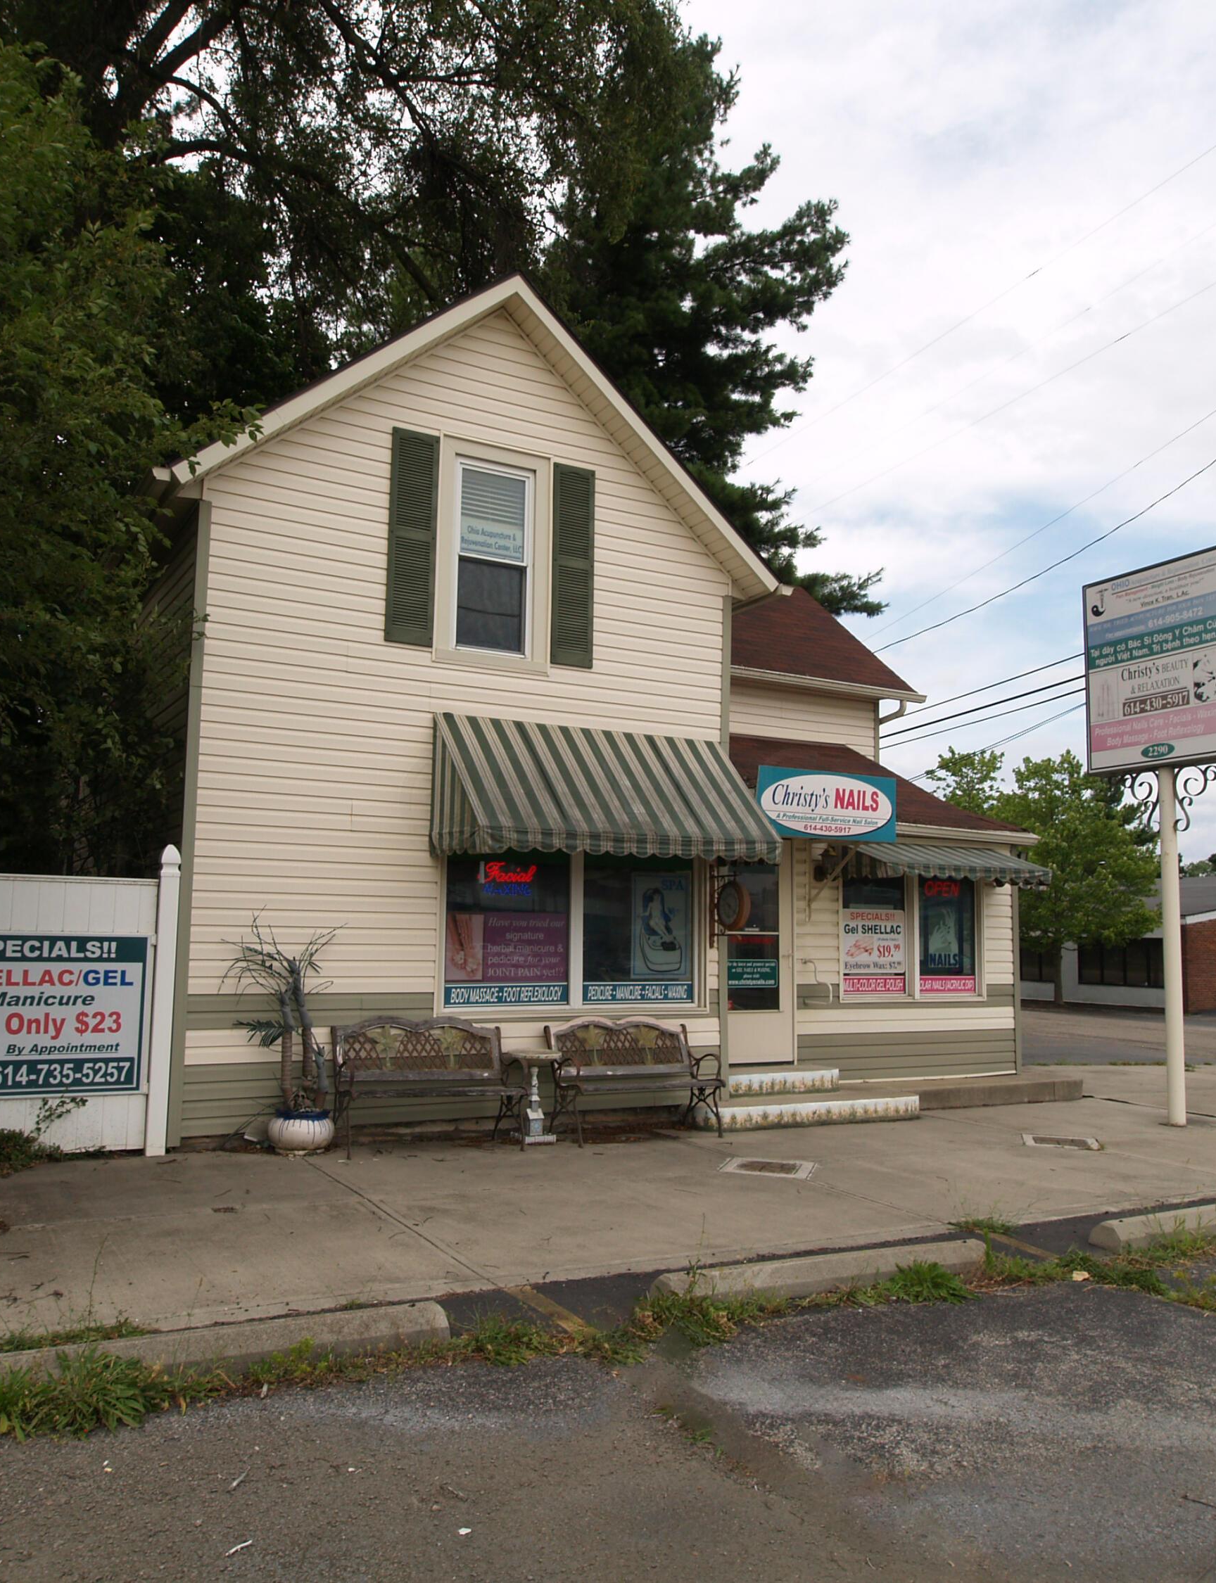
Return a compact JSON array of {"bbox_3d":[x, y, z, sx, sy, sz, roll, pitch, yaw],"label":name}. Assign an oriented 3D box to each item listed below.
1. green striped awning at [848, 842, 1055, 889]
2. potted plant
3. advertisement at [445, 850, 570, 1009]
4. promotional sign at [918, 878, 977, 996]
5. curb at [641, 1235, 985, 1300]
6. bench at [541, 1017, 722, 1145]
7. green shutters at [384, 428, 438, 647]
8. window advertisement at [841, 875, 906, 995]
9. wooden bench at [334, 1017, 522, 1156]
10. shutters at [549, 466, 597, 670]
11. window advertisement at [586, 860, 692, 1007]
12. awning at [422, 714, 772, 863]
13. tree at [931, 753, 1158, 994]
[{"bbox_3d":[3.655,0.776,13.114,2.180,0.480,0.840,5,-8,-28],"label":"green striped awning"},{"bbox_3d":[-2.358,1.737,8.858,0.839,1.699,0.650,5,-8,-28],"label":"potted plant"},{"bbox_3d":[-0.751,1.058,9.287,1.043,1.143,0.050,5,-8,-29],"label":"advertisement"},{"bbox_3d":[3.793,1.614,13.556,0.860,1.270,0.050,5,-8,-28],"label":"promotional sign"},{"bbox_3d":[0.973,2.142,5.423,1.750,0.130,0.200,4,-8,-27],"label":"curb"},{"bbox_3d":[0.208,2.167,9.243,1.250,0.880,0.620,5,-8,-29],"label":"bench"},{"bbox_3d":[-1.474,-1.918,9.216,0.374,1.660,0.045,5,-8,-29],"label":"green shutters"},{"bbox_3d":[2.865,1.539,13.054,0.865,1.270,0.050,5,-8,-28],"label":"window advertisement"},{"bbox_3d":[-1.327,2.168,9.051,1.310,0.918,0.660,3,-8,-18],"label":"wooden bench"},{"bbox_3d":[-0.282,-1.821,9.866,0.376,1.662,0.045,5,-8,-29],"label":"shutters"},{"bbox_3d":[0.258,1.132,9.839,1.022,1.174,0.050,5,-8,-29],"label":"window advertisement"},{"bbox_3d":[0.037,0.007,10.236,2.830,1.235,1.000,5,-8,-28],"label":"awning"},{"bbox_3d":[11.982,2.310,33.500,6.200,6.900,6.000,-2,-8,20],"label":"tree"}]

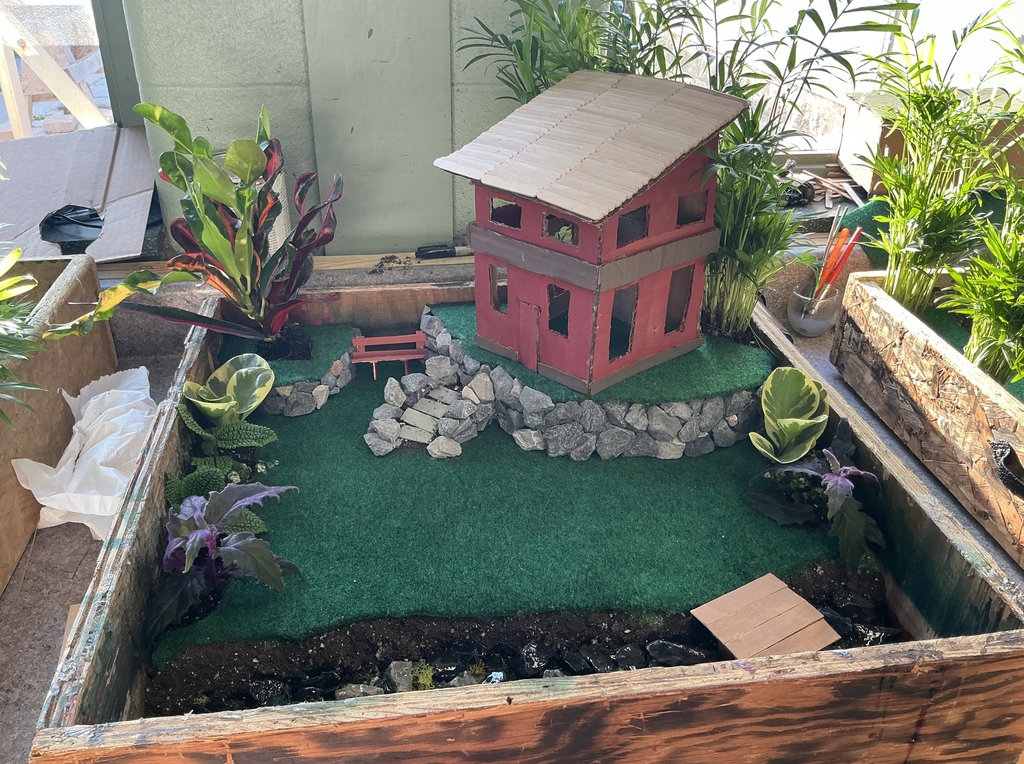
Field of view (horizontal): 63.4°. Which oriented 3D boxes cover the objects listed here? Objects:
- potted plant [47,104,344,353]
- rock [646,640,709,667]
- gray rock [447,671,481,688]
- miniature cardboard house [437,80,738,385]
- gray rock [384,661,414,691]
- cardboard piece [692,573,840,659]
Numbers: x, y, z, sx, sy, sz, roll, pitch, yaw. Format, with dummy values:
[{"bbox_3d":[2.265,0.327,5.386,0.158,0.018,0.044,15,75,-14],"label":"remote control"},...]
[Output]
[{"bbox_3d":[-0.419,-0.193,1.084,0.390,0.335,0.250,-3,31,-8],"label":"potted plant"},{"bbox_3d":[0.184,0.301,0.919,0.069,0.027,0.037,2,30,0],"label":"rock"},{"bbox_3d":[-0.053,0.339,0.933,0.041,0.028,0.029,2,32,0],"label":"gray rock"},{"bbox_3d":[0.098,-0.227,1.172,0.297,0.331,0.325,-24,37,-36],"label":"miniature cardboard house"},{"bbox_3d":[-0.119,0.310,0.873,0.033,0.033,0.030,2,30,0],"label":"gray rock"},{"bbox_3d":[0.293,0.288,0.965,0.130,0.022,0.118,-16,36,-27],"label":"cardboard piece"}]

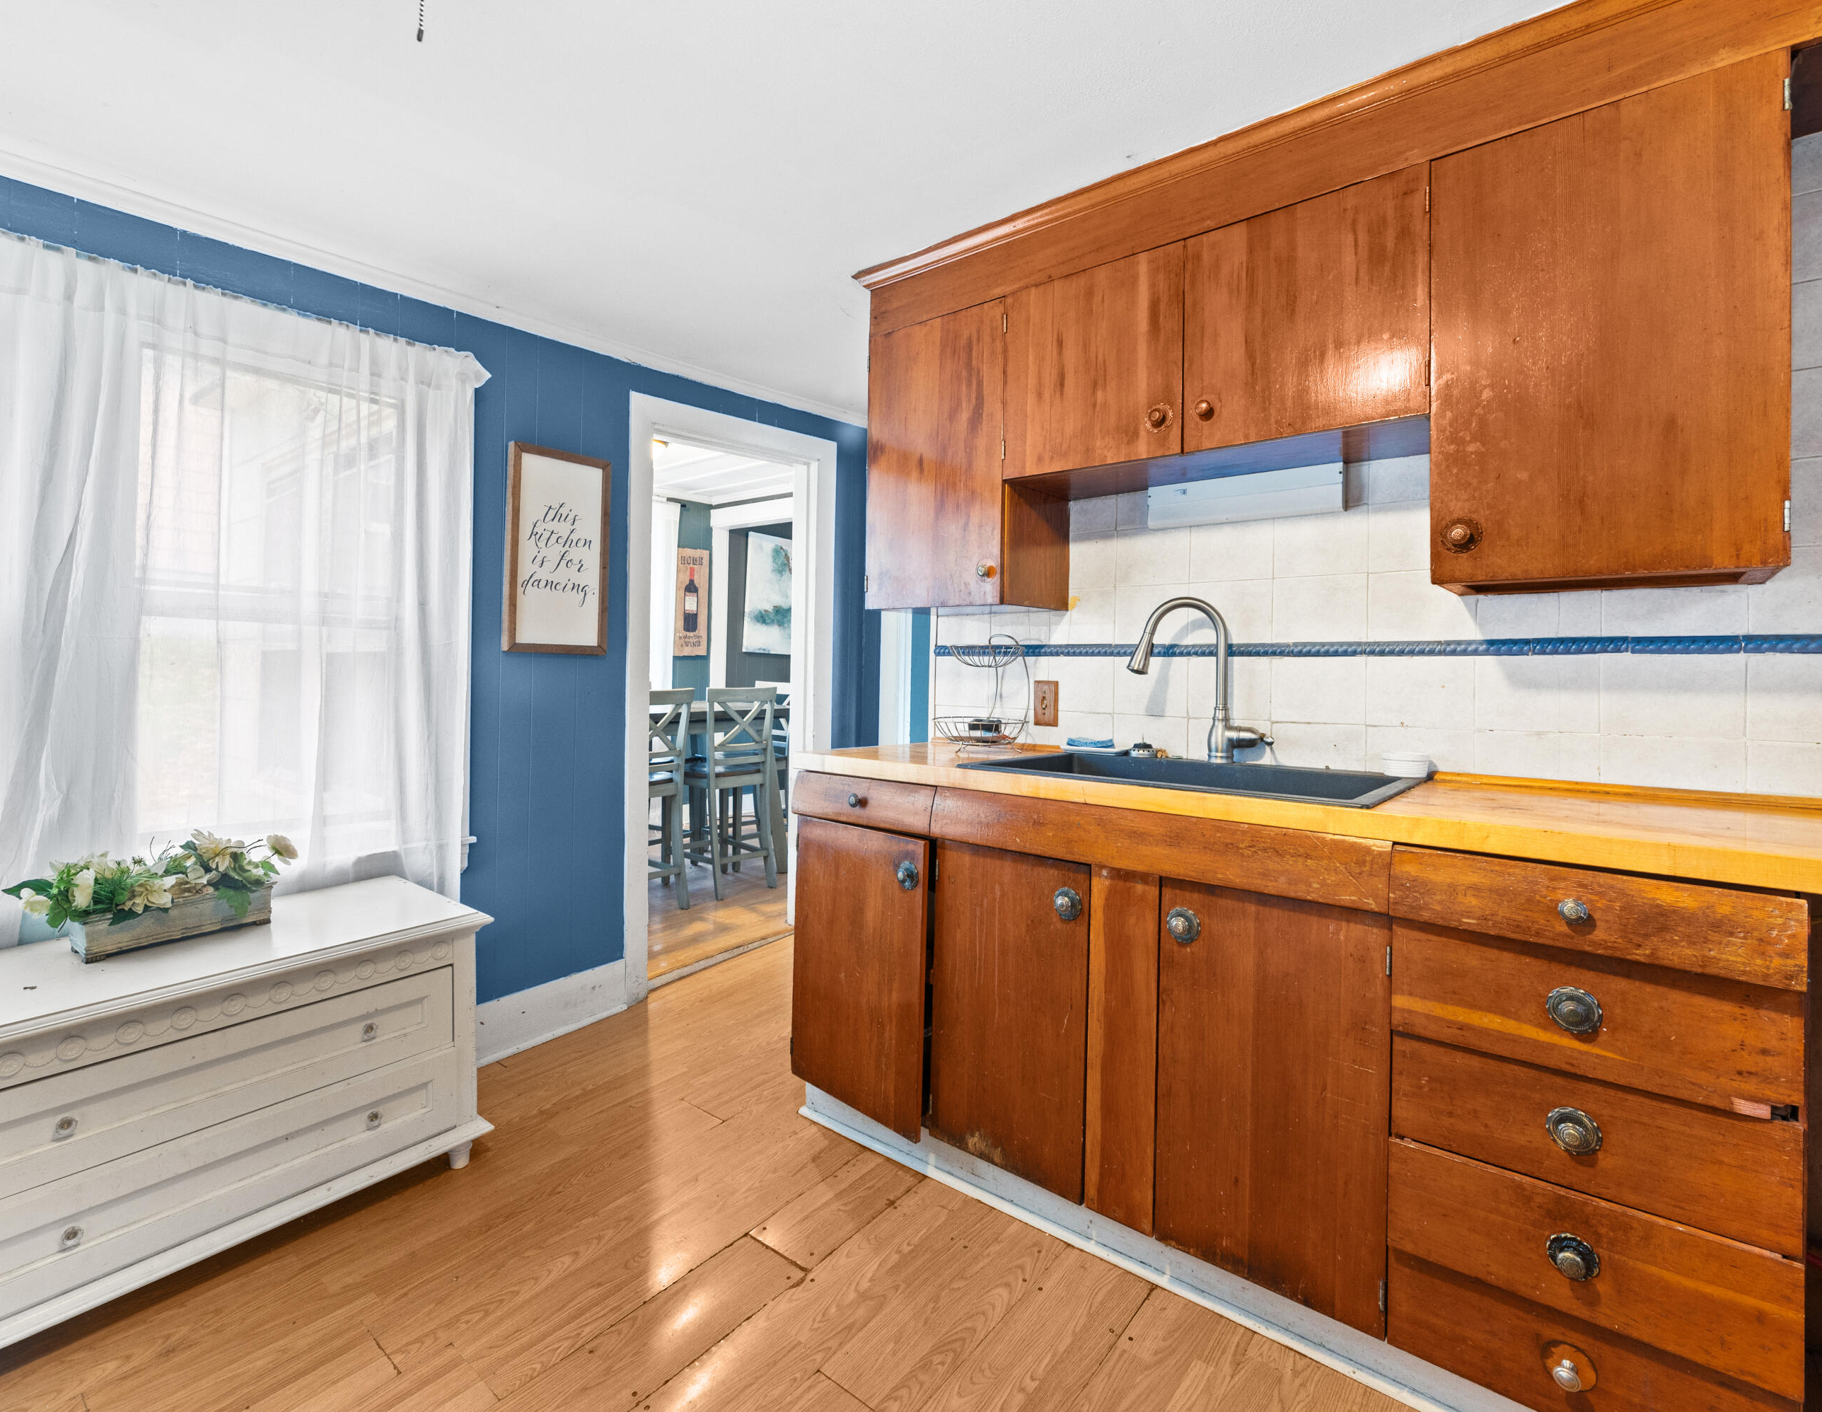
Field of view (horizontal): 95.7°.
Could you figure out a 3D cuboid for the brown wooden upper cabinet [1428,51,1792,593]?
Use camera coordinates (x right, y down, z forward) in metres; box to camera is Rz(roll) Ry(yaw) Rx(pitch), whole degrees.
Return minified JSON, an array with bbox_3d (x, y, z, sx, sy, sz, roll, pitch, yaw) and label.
[{"bbox_3d":[1.200,-0.588,1.459,0.445,0.755,0.335,2,2,38],"label":"brown wooden upper cabinet"}]

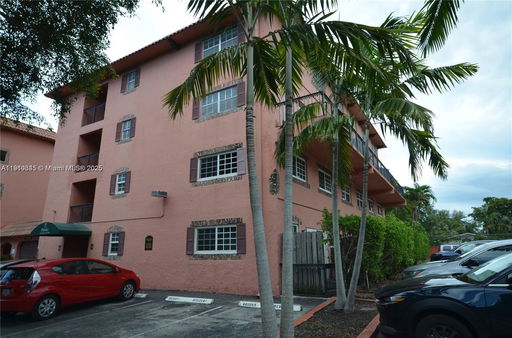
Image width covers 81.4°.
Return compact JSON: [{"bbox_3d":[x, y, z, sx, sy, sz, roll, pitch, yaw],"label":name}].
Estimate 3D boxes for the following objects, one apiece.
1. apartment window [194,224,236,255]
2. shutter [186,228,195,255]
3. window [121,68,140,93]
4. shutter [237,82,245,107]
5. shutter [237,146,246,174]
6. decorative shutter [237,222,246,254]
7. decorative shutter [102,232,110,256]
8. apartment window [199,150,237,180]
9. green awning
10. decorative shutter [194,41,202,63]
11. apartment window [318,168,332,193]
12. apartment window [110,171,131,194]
[{"bbox_3d":[-1.469,2.648,10.999,1.882,0.991,0.100,-9,-16,28],"label":"apartment window"},{"bbox_3d":[-2.514,2.782,11.506,0.386,1.042,0.050,-9,-16,28],"label":"shutter"},{"bbox_3d":[-6.663,-4.686,15.833,1.418,1.085,0.120,-9,-17,29],"label":"window"},{"bbox_3d":[-0.601,-2.955,11.843,0.386,1.028,0.050,-9,-16,28],"label":"shutter"},{"bbox_3d":[-0.564,-0.272,11.151,0.386,1.028,0.050,-9,-16,28],"label":"shutter"},{"bbox_3d":[-0.521,2.416,10.355,0.395,1.015,0.050,-9,-17,29],"label":"decorative shutter"},{"bbox_3d":[-7.005,3.532,13.935,0.465,1.038,0.050,-9,-17,29],"label":"decorative shutter"},{"bbox_3d":[-1.494,-0.104,11.605,1.860,0.977,0.120,-9,-17,29],"label":"apartment window"},{"bbox_3d":[-9.663,3.032,14.792,2.775,0.666,1.492,-9,-17,29],"label":"green awning"},{"bbox_3d":[-2.628,-5.378,13.610,0.386,1.070,0.050,-9,-16,28],"label":"decorative shutter"},{"bbox_3d":[3.376,0.627,14.718,0.120,0.977,1.922,-9,-17,29],"label":"apartment window"},{"bbox_3d":[-6.550,0.712,14.360,1.411,1.054,0.100,-9,-16,28],"label":"apartment window"}]

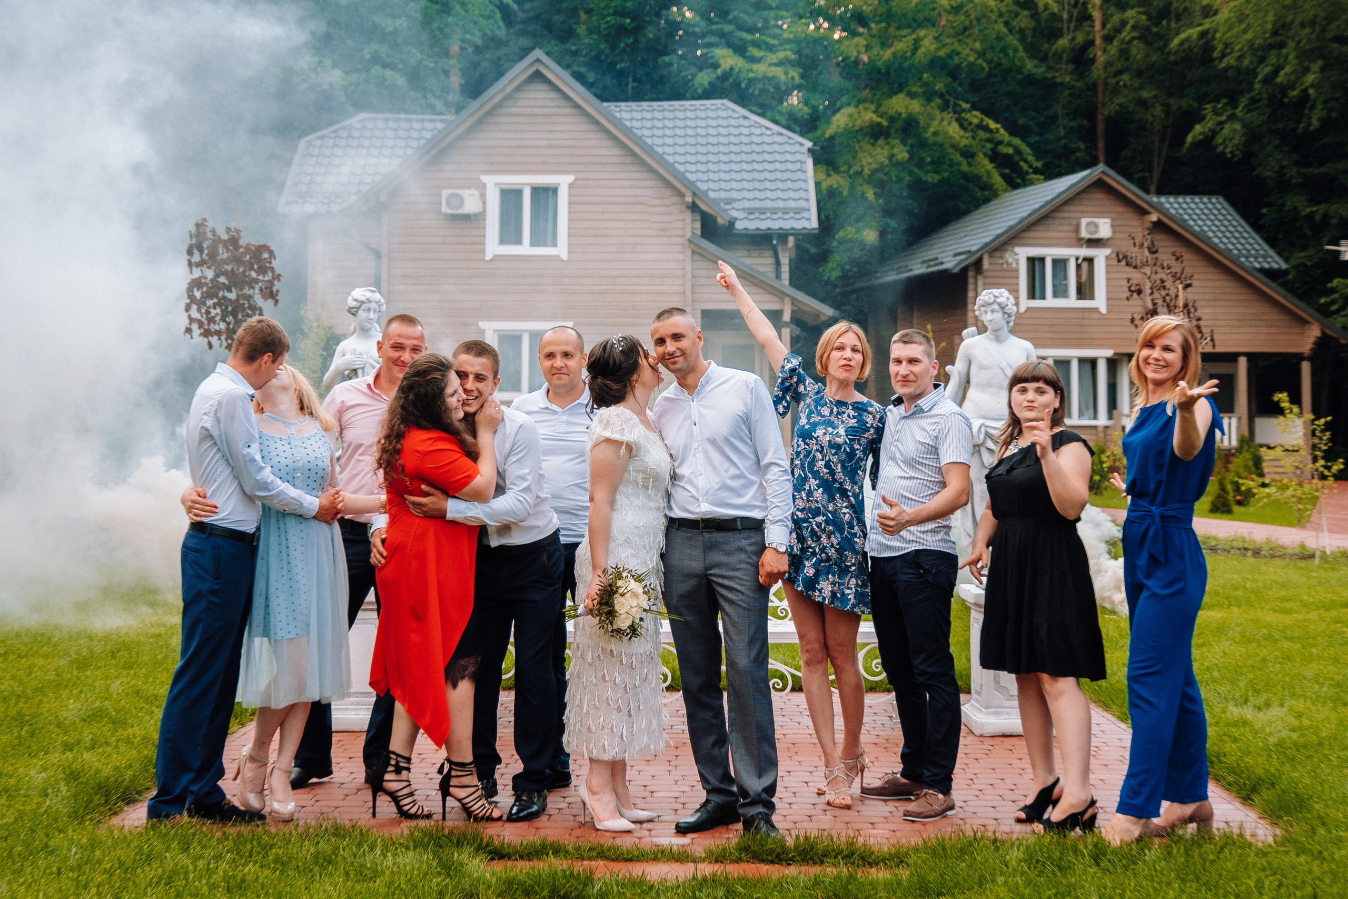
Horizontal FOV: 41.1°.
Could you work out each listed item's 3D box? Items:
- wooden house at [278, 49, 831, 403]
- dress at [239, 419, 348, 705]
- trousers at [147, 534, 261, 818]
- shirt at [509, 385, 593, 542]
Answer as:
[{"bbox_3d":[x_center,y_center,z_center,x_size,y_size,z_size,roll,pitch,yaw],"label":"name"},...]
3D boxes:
[{"bbox_3d":[-2.600,-3.612,39.449,11.400,8.800,8.600,0,1,0],"label":"wooden house"},{"bbox_3d":[-1.372,0.400,6.486,0.420,1.070,0.370,0,1,-9],"label":"dress"},{"bbox_3d":[-1.668,0.795,6.360,0.400,1.030,0.340,0,1,-12],"label":"trousers"},{"bbox_3d":[-0.448,0.056,7.052,0.490,0.630,0.300,0,1,-3],"label":"shirt"}]

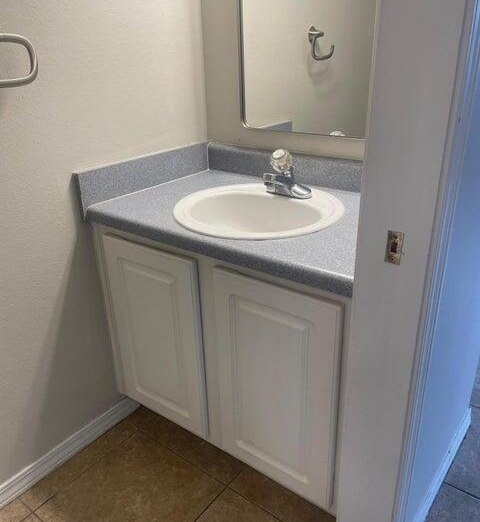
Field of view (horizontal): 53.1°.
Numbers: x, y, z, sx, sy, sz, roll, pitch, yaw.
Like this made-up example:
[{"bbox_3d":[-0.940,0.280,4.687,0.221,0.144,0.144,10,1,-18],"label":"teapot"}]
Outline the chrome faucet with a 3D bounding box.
[{"bbox_3d":[0.110,-0.246,1.382,0.154,0.132,0.157,15,29,34],"label":"chrome faucet"}]

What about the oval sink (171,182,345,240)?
[{"bbox_3d":[0.054,-0.083,1.368,0.486,0.162,0.480,15,29,34],"label":"oval sink"}]

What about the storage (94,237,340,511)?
[{"bbox_3d":[0.079,0.197,1.527,0.857,0.694,0.550,15,29,34],"label":"storage"}]

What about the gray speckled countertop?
[{"bbox_3d":[0.060,-0.133,1.360,0.858,0.040,0.572,15,29,34],"label":"gray speckled countertop"}]

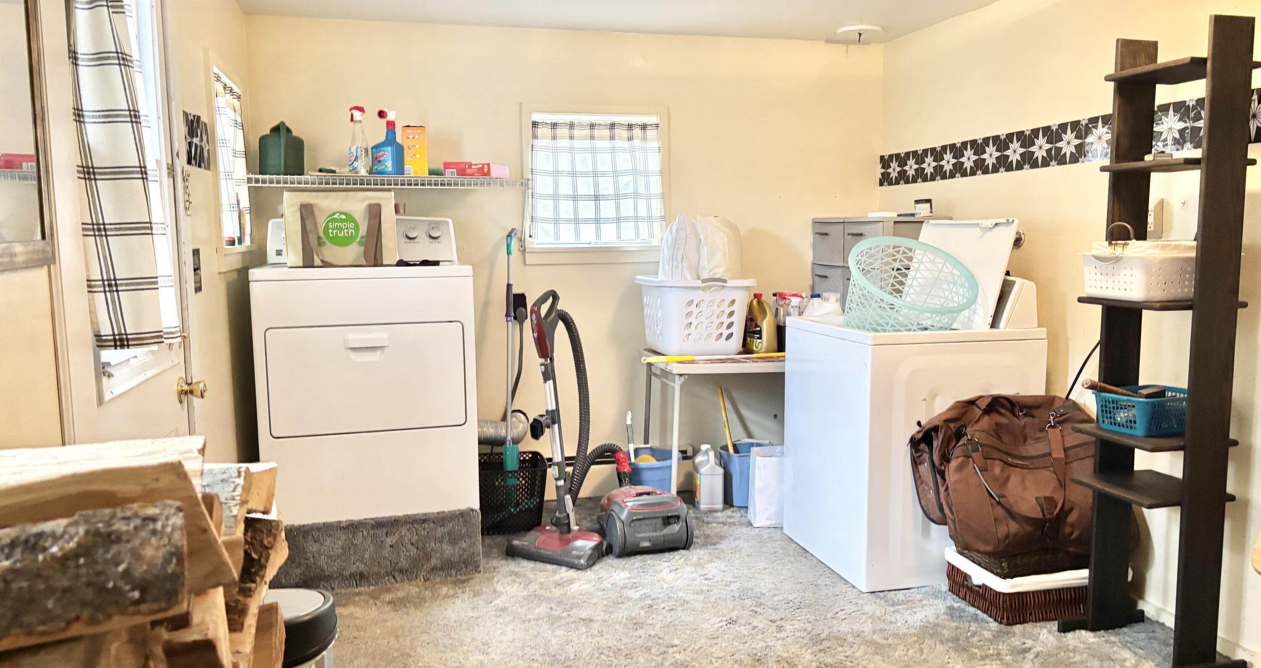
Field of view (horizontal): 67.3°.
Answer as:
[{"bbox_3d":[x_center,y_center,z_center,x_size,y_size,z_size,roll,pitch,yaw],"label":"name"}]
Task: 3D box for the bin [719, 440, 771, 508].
[{"bbox_3d":[0.552,0.653,4.420,0.265,0.265,0.260,-2,6,-14],"label":"bin"}]

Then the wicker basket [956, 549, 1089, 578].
[{"bbox_3d":[1.337,0.706,3.162,0.400,0.115,0.280,-2,6,-14],"label":"wicker basket"}]

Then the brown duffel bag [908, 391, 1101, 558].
[{"bbox_3d":[1.295,0.451,3.147,0.669,0.486,0.344,-2,6,-13],"label":"brown duffel bag"}]

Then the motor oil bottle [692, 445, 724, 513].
[{"bbox_3d":[0.352,0.646,4.306,0.111,0.284,0.157,-1,6,-6],"label":"motor oil bottle"}]

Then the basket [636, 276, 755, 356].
[{"bbox_3d":[0.292,-0.096,4.251,0.395,0.329,0.506,-2,6,-13],"label":"basket"}]

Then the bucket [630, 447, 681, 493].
[{"bbox_3d":[0.110,0.671,4.234,0.243,0.253,0.258,0,6,0],"label":"bucket"}]

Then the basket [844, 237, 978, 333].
[{"bbox_3d":[1.010,-0.111,3.529,0.466,0.274,0.466,-1,40,-14],"label":"basket"}]

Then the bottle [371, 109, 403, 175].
[{"bbox_3d":[-1.017,-0.792,3.956,0.111,0.292,0.071,2,6,20],"label":"bottle"}]

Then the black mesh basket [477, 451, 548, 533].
[{"bbox_3d":[-0.514,0.686,4.060,0.325,0.310,0.270,-2,6,-14],"label":"black mesh basket"}]

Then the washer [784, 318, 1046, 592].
[{"bbox_3d":[1.057,0.397,3.647,0.689,0.909,0.695,-2,6,-14],"label":"washer"}]

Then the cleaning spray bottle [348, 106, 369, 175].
[{"bbox_3d":[-1.131,-0.794,3.939,0.081,0.301,0.069,4,8,38],"label":"cleaning spray bottle"}]

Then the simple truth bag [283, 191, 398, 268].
[{"bbox_3d":[-1.087,-0.395,3.572,0.405,0.280,0.190,-2,6,-14],"label":"simple truth bag"}]

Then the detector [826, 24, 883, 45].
[{"bbox_3d":[1.026,-1.358,4.295,0.210,0.045,0.210,-2,6,-14],"label":"detector"}]

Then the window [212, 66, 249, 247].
[{"bbox_3d":[-1.470,-0.623,3.481,0.070,0.610,0.645,-2,6,-14],"label":"window"}]

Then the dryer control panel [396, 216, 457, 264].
[{"bbox_3d":[-1.083,-0.374,3.831,0.709,0.177,0.172,-2,6,-17],"label":"dryer control panel"}]

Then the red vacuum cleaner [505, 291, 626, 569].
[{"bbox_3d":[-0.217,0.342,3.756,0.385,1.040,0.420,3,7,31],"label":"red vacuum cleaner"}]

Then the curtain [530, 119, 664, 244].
[{"bbox_3d":[-0.142,-0.689,4.309,0.615,0.563,0.050,-2,6,-14],"label":"curtain"}]

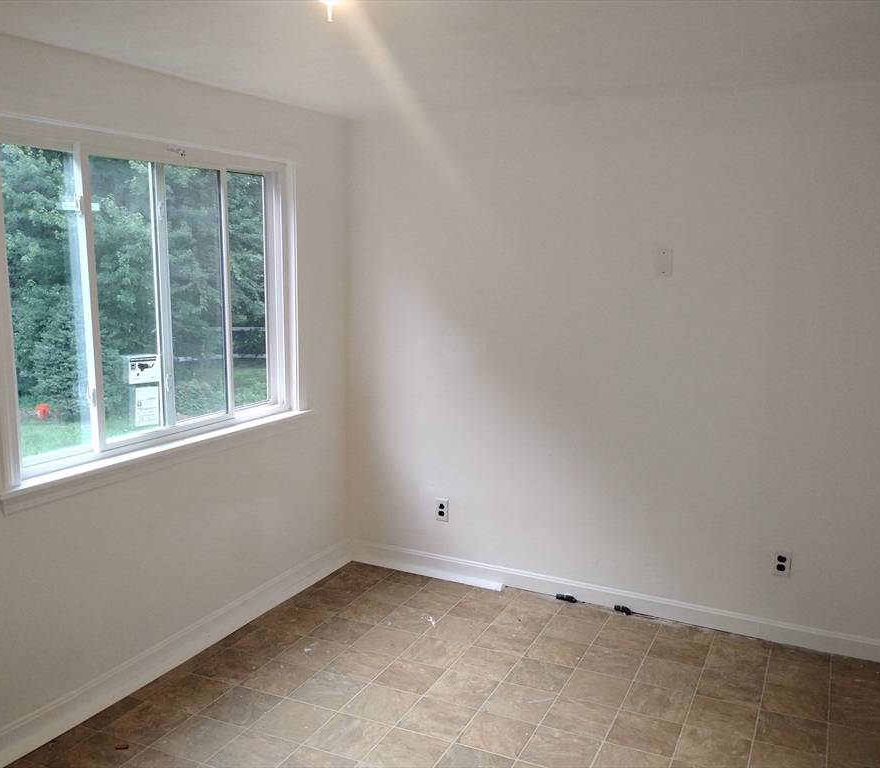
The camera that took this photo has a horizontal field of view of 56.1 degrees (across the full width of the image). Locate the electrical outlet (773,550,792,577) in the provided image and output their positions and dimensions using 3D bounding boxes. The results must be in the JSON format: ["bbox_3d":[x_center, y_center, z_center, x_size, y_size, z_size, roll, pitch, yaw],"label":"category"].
[{"bbox_3d":[1.460,0.768,3.525,0.070,0.114,0.010,4,9,26],"label":"electrical outlet"}]

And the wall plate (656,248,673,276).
[{"bbox_3d":[0.974,-0.524,3.580,0.070,0.115,0.009,4,9,26],"label":"wall plate"}]

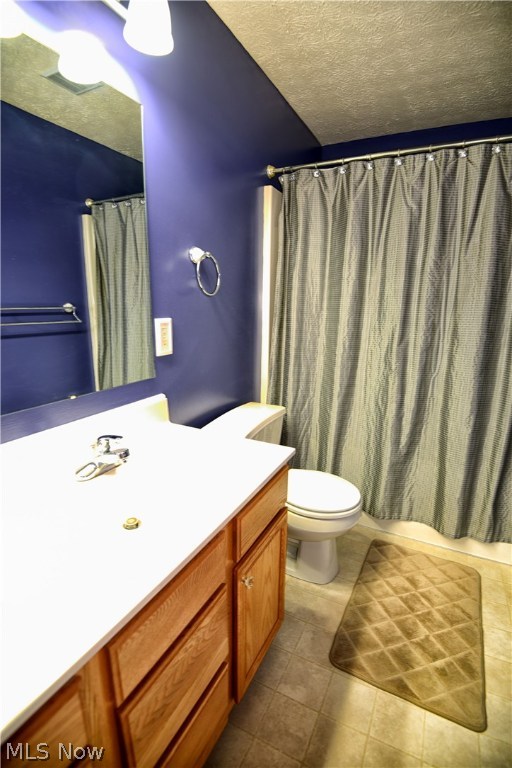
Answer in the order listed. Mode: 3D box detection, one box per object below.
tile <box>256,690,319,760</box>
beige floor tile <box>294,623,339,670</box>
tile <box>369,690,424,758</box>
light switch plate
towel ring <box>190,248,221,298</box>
[{"bbox_3d":[0.100,1.061,1.061,0.150,0.008,0.150,8,15,27],"label":"tile"},{"bbox_3d":[0.240,1.006,1.307,0.150,0.008,0.150,8,15,27],"label":"beige floor tile"},{"bbox_3d":[0.446,1.066,1.071,0.150,0.008,0.150,8,15,27],"label":"tile"},{"bbox_3d":[-0.352,-0.183,1.321,0.010,0.138,0.089,8,15,27],"label":"light switch plate"},{"bbox_3d":[-0.206,-0.468,1.462,0.070,0.195,0.155,8,15,27],"label":"towel ring"}]

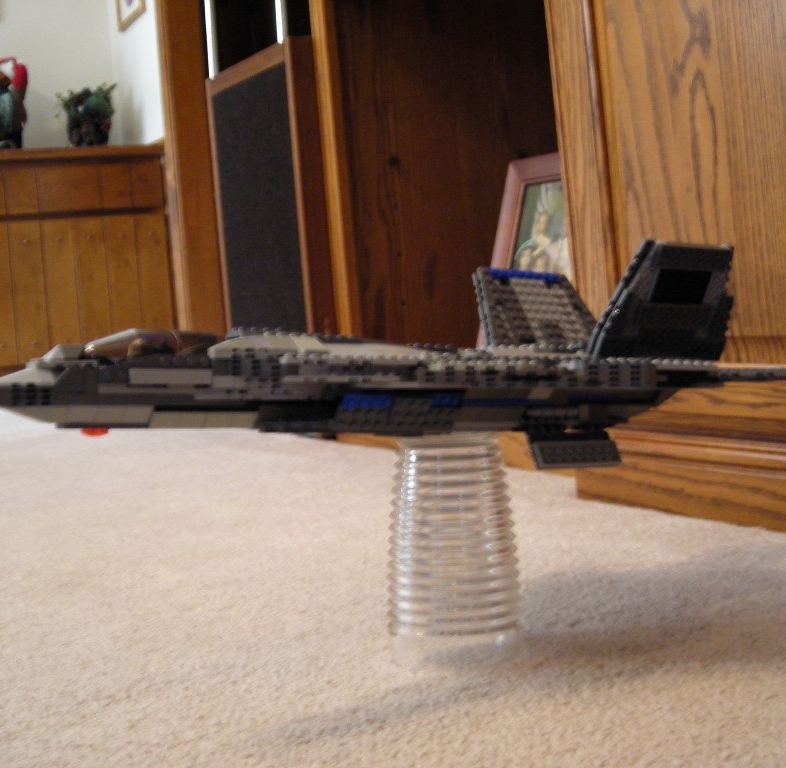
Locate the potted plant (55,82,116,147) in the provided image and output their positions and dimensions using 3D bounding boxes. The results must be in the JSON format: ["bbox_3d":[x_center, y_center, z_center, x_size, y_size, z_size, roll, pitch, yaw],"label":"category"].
[{"bbox_3d":[-0.995,-0.871,4.500,0.190,0.205,0.150,-6,4,-8],"label":"potted plant"}]

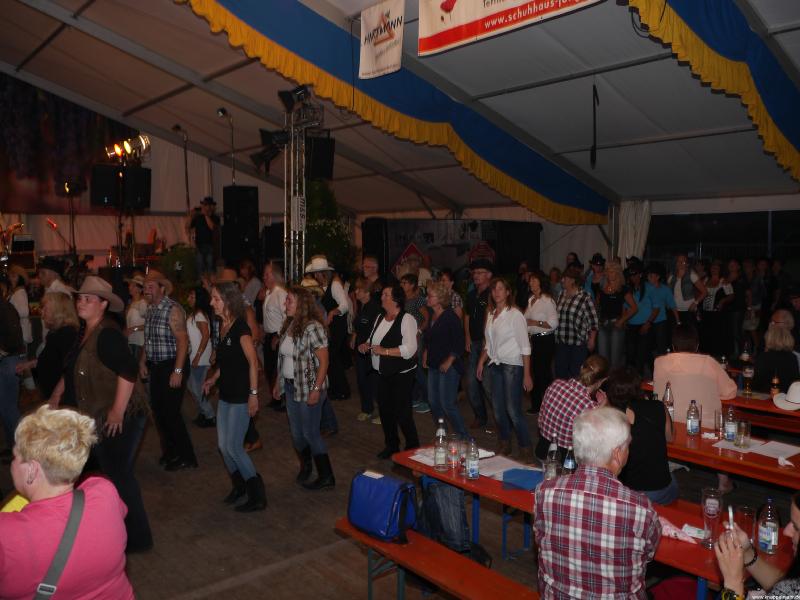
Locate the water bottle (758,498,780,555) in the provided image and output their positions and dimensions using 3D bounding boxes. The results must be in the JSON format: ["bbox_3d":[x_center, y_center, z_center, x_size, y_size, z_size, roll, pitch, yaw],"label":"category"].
[{"bbox_3d":[1.480,0.898,2.583,0.068,0.214,0.068,2,5,24],"label":"water bottle"}]

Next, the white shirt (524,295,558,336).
[{"bbox_3d":[1.727,0.189,7.900,0.440,0.520,0.280,4,6,37],"label":"white shirt"}]

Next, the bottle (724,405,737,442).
[{"bbox_3d":[1.946,0.719,3.810,0.074,0.210,0.074,1,4,24],"label":"bottle"}]

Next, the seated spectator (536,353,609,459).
[{"bbox_3d":[1.216,0.996,4.285,0.750,1.290,0.500,-3,6,-37],"label":"seated spectator"}]

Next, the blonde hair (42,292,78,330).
[{"bbox_3d":[-2.511,0.070,4.800,0.240,0.270,0.200,0,4,0],"label":"blonde hair"}]

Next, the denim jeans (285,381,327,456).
[{"bbox_3d":[-0.798,1.030,5.463,0.340,0.720,0.380,-4,6,-40],"label":"denim jeans"}]

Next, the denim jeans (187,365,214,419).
[{"bbox_3d":[-2.266,0.949,7.351,0.380,0.840,0.370,-4,6,-40],"label":"denim jeans"}]

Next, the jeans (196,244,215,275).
[{"bbox_3d":[-3.321,-0.427,11.022,0.380,0.980,0.300,-1,5,-16],"label":"jeans"}]

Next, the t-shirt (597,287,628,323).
[{"bbox_3d":[2.594,0.079,7.900,0.420,0.480,0.250,1,4,20],"label":"t-shirt"}]

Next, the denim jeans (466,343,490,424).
[{"bbox_3d":[0.875,0.854,7.030,0.380,0.920,0.320,3,5,43],"label":"denim jeans"}]

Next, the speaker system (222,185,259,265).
[{"bbox_3d":[-2.600,-1.169,10.549,0.500,1.330,0.460,-1,5,-20],"label":"speaker system"}]

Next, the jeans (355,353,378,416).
[{"bbox_3d":[-0.357,0.875,7.330,0.380,0.840,0.300,2,5,33],"label":"jeans"}]

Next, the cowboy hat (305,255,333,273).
[{"bbox_3d":[-1.033,-0.448,8.357,0.330,0.170,0.380,4,6,38],"label":"cowboy hat"}]

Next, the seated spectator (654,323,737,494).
[{"bbox_3d":[2.188,0.855,4.760,0.540,1.330,0.740,3,5,38],"label":"seated spectator"}]

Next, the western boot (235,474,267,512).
[{"bbox_3d":[-1.131,1.449,4.889,0.265,0.260,0.100,-1,5,-17],"label":"western boot"}]

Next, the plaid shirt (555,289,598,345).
[{"bbox_3d":[2.046,0.191,7.500,0.300,0.640,0.500,-4,6,-41],"label":"plaid shirt"}]

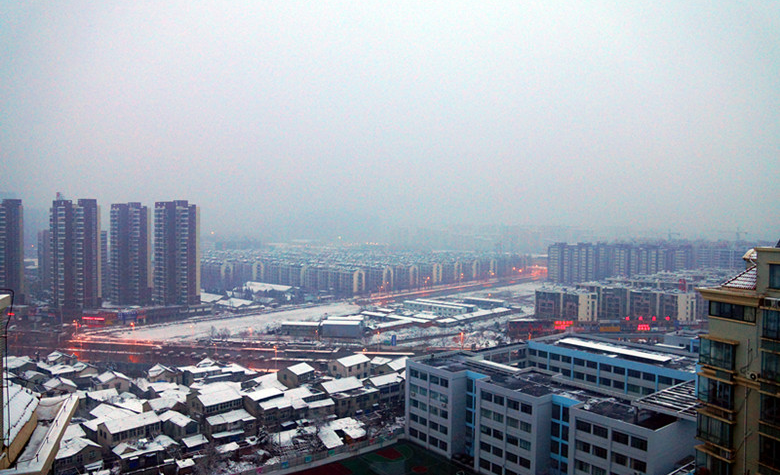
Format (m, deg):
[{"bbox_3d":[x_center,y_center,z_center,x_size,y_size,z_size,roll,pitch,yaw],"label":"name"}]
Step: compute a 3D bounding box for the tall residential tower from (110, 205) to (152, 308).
[{"bbox_3d":[-177.570,11.190,371.120,24.500,69.070,17.000,0,1,-30],"label":"tall residential tower"}]

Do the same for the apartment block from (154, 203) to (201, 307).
[{"bbox_3d":[-132.610,11.520,335.110,25.000,67.800,17.000,0,1,-30],"label":"apartment block"}]

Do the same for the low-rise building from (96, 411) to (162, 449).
[{"bbox_3d":[-66.560,49.310,138.740,8.300,6.100,12.200,2,2,43],"label":"low-rise building"}]

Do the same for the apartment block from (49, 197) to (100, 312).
[{"bbox_3d":[-184.780,11.740,319.110,26.500,68.150,17.000,0,1,-30],"label":"apartment block"}]

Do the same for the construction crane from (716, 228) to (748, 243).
[{"bbox_3d":[493.320,10.300,780.530,42.000,48.000,3.000,1,1,10],"label":"construction crane"}]

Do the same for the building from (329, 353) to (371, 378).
[{"bbox_3d":[-14.670,47.450,198.050,8.900,8.100,12.600,2,2,40],"label":"building"}]

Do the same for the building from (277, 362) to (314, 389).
[{"bbox_3d":[-31.830,47.650,184.400,9.800,8.000,7.500,2,2,40],"label":"building"}]

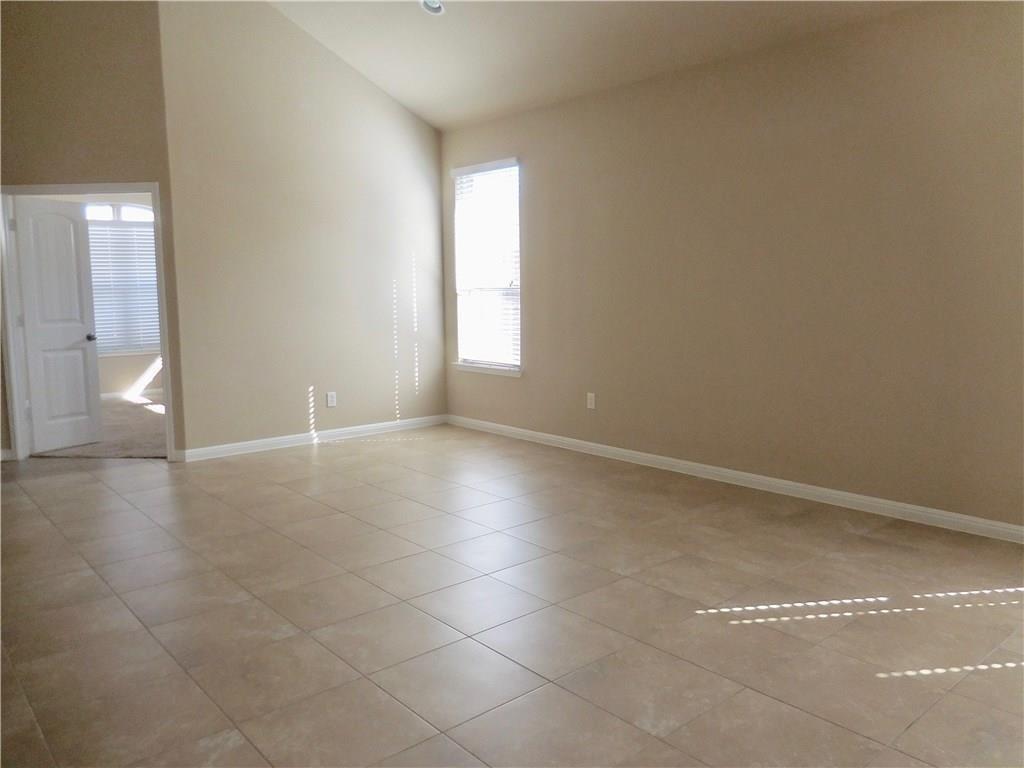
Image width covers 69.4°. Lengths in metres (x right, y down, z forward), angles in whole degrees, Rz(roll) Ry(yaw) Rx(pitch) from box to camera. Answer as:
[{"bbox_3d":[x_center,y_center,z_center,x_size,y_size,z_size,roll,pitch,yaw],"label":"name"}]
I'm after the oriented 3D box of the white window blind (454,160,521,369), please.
[{"bbox_3d":[-0.238,-1.077,6.817,0.100,1.850,0.920,-6,9,-41],"label":"white window blind"}]

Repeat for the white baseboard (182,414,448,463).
[{"bbox_3d":[-1.590,0.455,6.572,2.557,0.093,0.025,-6,9,-41],"label":"white baseboard"}]

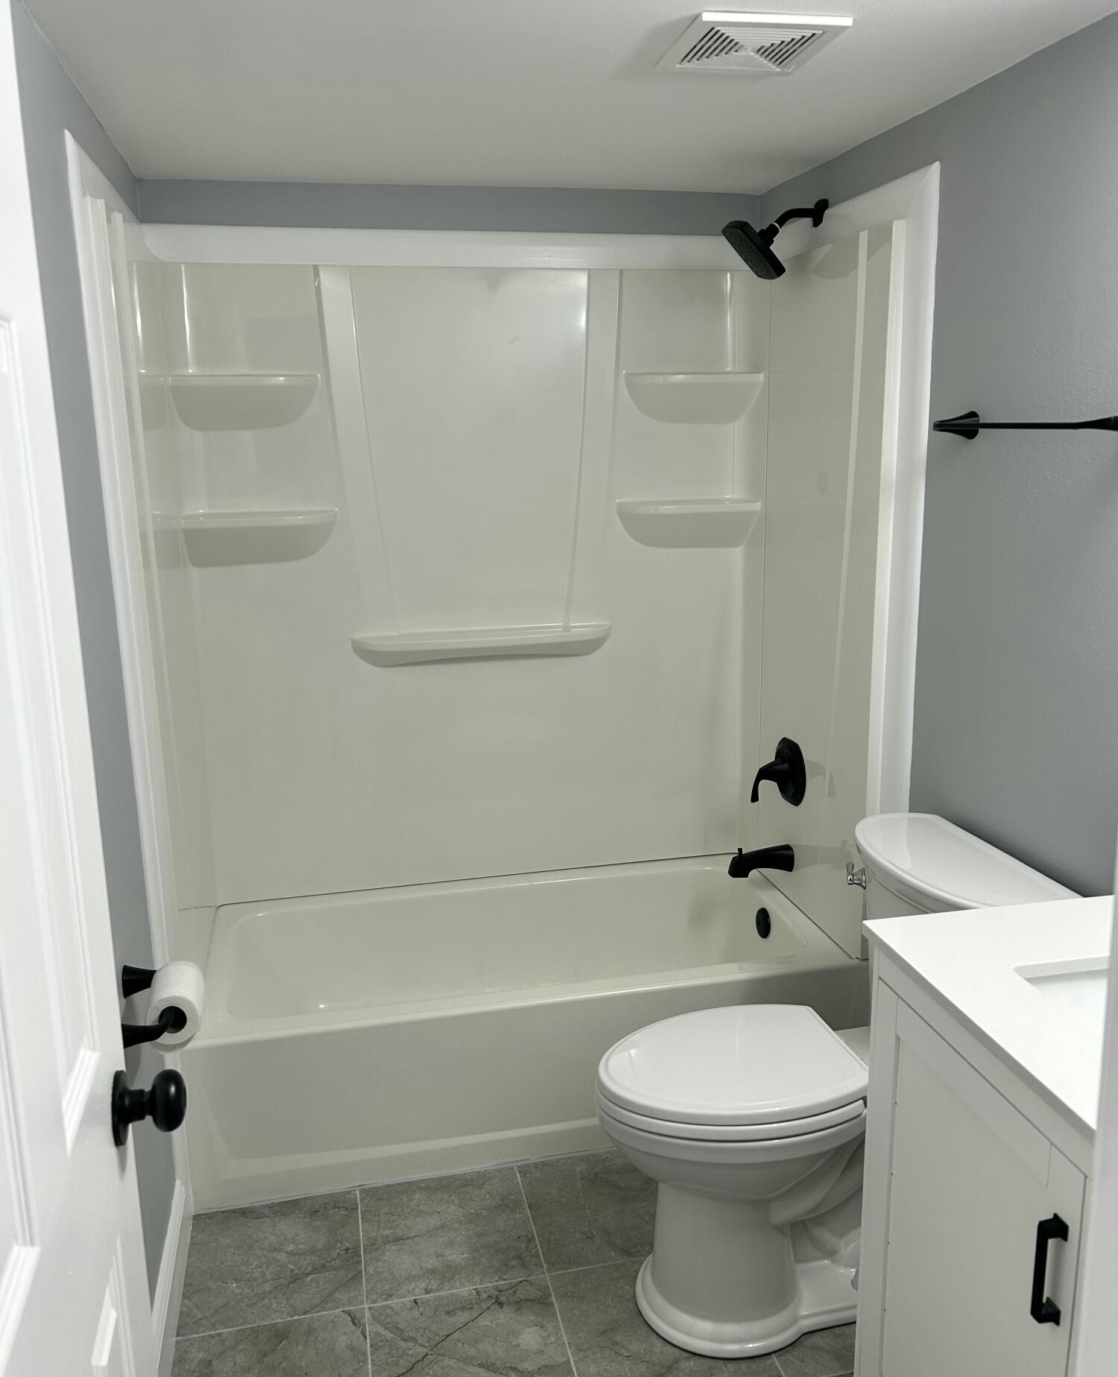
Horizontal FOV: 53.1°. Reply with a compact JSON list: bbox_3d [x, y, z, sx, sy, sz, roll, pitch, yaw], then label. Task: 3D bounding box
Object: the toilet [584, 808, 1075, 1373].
[{"bbox_3d":[0.429,0.700,1.965,0.722,0.818,0.443,-4,13,-12],"label":"toilet"}]

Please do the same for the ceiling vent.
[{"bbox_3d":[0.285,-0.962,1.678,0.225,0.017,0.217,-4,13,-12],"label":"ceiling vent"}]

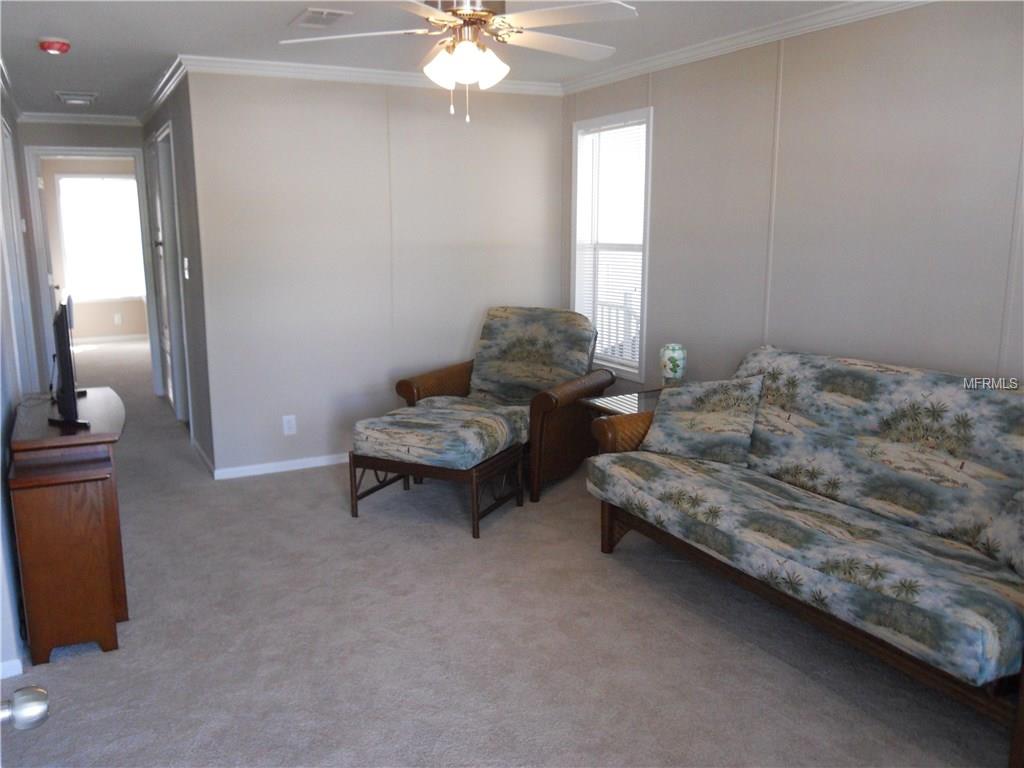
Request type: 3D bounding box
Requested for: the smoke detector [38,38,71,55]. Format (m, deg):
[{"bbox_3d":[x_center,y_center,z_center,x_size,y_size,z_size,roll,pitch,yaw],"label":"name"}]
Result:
[{"bbox_3d":[-2.249,-1.658,4.079,0.135,0.050,0.135,-6,13,-27],"label":"smoke detector"}]

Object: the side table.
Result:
[{"bbox_3d":[0.777,0.387,4.323,0.630,0.570,0.570,-6,13,-27],"label":"side table"}]

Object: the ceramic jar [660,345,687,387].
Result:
[{"bbox_3d":[0.889,-0.071,4.537,0.140,0.244,0.140,0,11,0],"label":"ceramic jar"}]

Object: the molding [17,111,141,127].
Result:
[{"bbox_3d":[-3.545,-2.180,6.818,0.880,0.068,0.055,-6,13,-27],"label":"molding"}]

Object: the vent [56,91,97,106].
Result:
[{"bbox_3d":[-3.055,-2.002,5.825,0.250,0.040,0.320,-6,13,-27],"label":"vent"}]

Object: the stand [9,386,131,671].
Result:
[{"bbox_3d":[-1.680,0.497,3.224,0.380,0.800,0.920,-6,13,-27],"label":"stand"}]

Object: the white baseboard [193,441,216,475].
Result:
[{"bbox_3d":[-1.976,0.468,5.284,0.017,0.066,0.850,-6,13,-27],"label":"white baseboard"}]

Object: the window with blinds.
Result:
[{"bbox_3d":[0.616,-0.867,5.290,0.070,1.620,0.850,-6,13,-27],"label":"window with blinds"}]

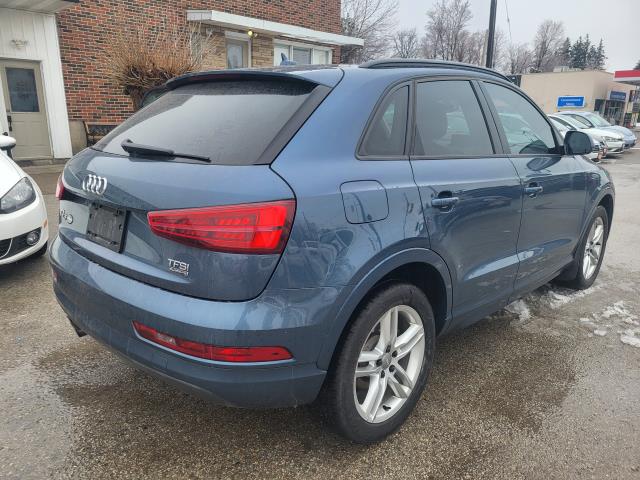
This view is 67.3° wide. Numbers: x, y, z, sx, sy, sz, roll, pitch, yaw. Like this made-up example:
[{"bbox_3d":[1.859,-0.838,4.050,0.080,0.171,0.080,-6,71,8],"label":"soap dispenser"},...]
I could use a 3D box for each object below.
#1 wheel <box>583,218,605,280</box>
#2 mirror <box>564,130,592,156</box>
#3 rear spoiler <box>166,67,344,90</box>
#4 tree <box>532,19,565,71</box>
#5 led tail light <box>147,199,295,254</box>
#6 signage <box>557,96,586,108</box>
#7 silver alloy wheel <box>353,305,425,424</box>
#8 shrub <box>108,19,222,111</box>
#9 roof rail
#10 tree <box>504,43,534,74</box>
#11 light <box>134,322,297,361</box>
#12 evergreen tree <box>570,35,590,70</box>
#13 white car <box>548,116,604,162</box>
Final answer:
[{"bbox_3d":[2.067,0.053,3.778,0.180,0.480,0.480,13,19,43],"label":"wheel"},{"bbox_3d":[1.574,-0.588,2.928,0.170,0.150,0.115,13,19,43],"label":"mirror"},{"bbox_3d":[-0.445,-0.711,2.161,1.220,0.125,0.290,13,19,43],"label":"rear spoiler"},{"bbox_3d":[33.412,-24.516,71.833,5.000,15.300,5.000,6,15,23],"label":"tree"},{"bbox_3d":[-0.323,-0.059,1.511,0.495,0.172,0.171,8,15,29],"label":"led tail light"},{"bbox_3d":[17.718,-9.704,34.000,1.800,0.800,0.120,9,16,31],"label":"signage"},{"bbox_3d":[0.235,0.485,1.980,0.180,0.480,0.480,13,19,43],"label":"silver alloy wheel"},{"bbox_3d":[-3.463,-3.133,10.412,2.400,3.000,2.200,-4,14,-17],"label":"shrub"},{"bbox_3d":[0.662,-0.843,2.407,0.070,0.090,1.450,13,19,43],"label":"roof rail"},{"bbox_3d":[24.367,-18.762,59.208,4.200,10.400,4.200,5,15,21],"label":"tree"},{"bbox_3d":[-0.387,0.349,1.634,0.590,0.085,0.140,6,15,22],"label":"light"},{"bbox_3d":[40.637,-25.145,76.703,3.800,14.200,3.800,7,15,26],"label":"evergreen tree"},{"bbox_3d":[6.761,-3.353,15.762,1.800,1.470,4.500,-8,16,-31],"label":"white car"}]

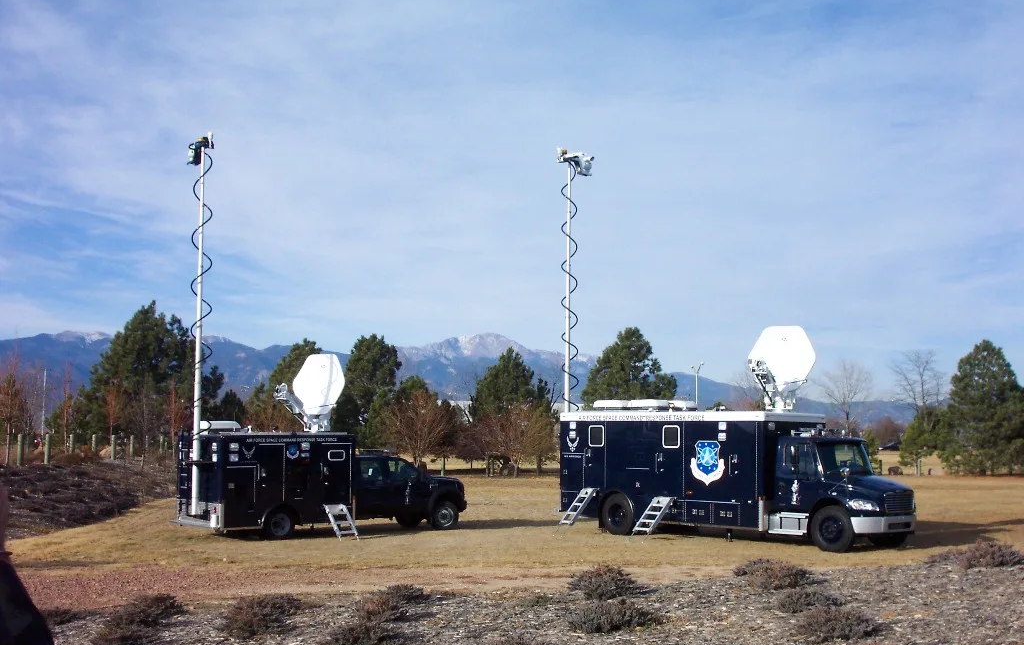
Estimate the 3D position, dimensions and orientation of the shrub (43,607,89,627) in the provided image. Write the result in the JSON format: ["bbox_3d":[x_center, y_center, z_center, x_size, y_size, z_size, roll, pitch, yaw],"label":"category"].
[{"bbox_3d":[-6.206,4.082,18.500,0.680,0.240,0.600,0,-5,0],"label":"shrub"}]

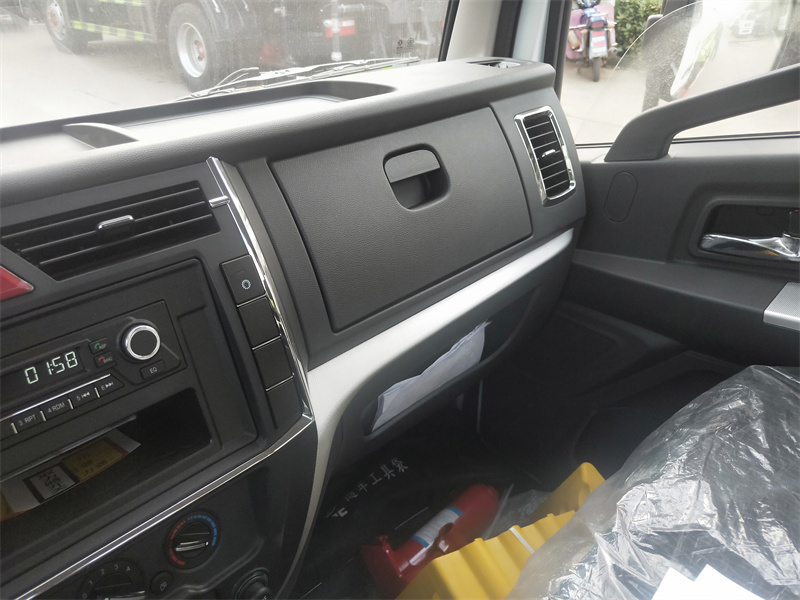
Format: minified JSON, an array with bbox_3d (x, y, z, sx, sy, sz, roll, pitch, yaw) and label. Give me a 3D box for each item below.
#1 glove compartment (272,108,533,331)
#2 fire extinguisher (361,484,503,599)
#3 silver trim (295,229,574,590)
[{"bbox_3d":[0.006,-0.100,0.654,0.314,0.168,0.085,-26,11,-36],"label":"glove compartment"},{"bbox_3d":[0.060,0.441,1.061,0.285,0.095,0.088,-24,19,-35],"label":"fire extinguisher"},{"bbox_3d":[0.045,0.158,0.794,0.467,0.451,0.121,-26,39,-36],"label":"silver trim"}]

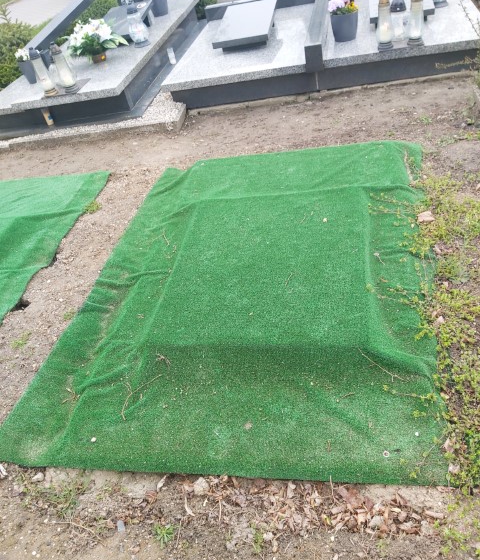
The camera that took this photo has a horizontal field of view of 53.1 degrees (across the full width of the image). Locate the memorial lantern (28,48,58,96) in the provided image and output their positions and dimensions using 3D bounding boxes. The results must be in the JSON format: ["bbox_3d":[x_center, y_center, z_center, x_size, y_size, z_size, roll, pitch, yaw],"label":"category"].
[{"bbox_3d":[-1.490,-1.559,3.605,0.118,0.340,0.118,-1,43,15],"label":"memorial lantern"}]

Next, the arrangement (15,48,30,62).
[{"bbox_3d":[-1.762,-1.831,3.921,0.160,0.120,0.160,-1,43,15],"label":"arrangement"}]

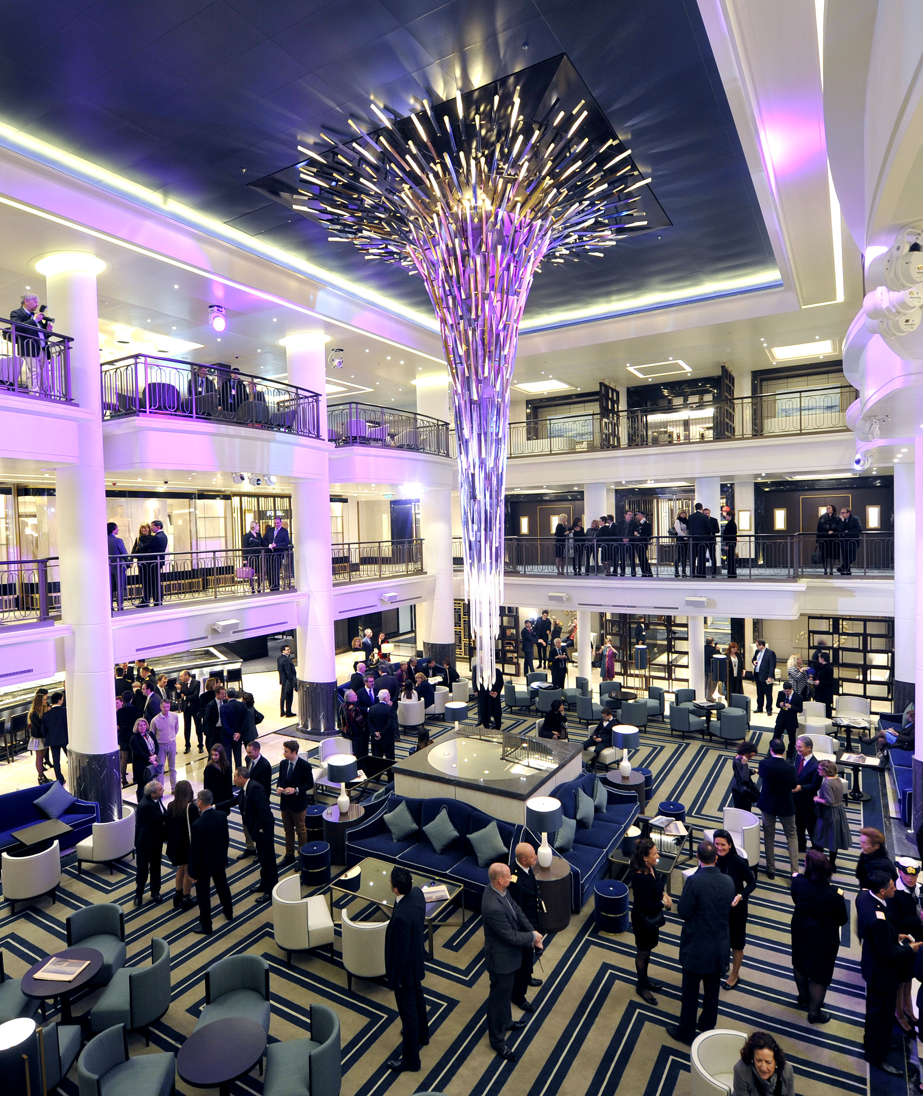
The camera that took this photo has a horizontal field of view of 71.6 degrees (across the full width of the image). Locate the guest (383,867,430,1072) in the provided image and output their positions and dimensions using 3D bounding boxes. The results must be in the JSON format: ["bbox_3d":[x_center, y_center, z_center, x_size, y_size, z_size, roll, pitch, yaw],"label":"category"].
[{"bbox_3d":[-0.520,3.869,5.939,0.340,1.800,0.500,-1,2,10],"label":"guest"}]

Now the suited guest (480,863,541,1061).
[{"bbox_3d":[0.456,3.850,6.073,0.420,1.780,0.520,-1,2,12],"label":"suited guest"}]

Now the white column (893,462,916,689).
[{"bbox_3d":[10.071,0.863,13.989,0.980,5.450,0.980,0,2,32],"label":"white column"}]

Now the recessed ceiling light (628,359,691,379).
[{"bbox_3d":[6.379,-5.743,20.511,1.630,0.080,1.550,0,2,32],"label":"recessed ceiling light"}]

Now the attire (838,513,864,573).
[{"bbox_3d":[9.591,-0.093,15.774,0.550,1.480,0.520,-3,3,-41],"label":"attire"}]

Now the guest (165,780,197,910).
[{"bbox_3d":[-3.827,3.983,8.698,0.460,1.700,0.360,-1,2,20],"label":"guest"}]

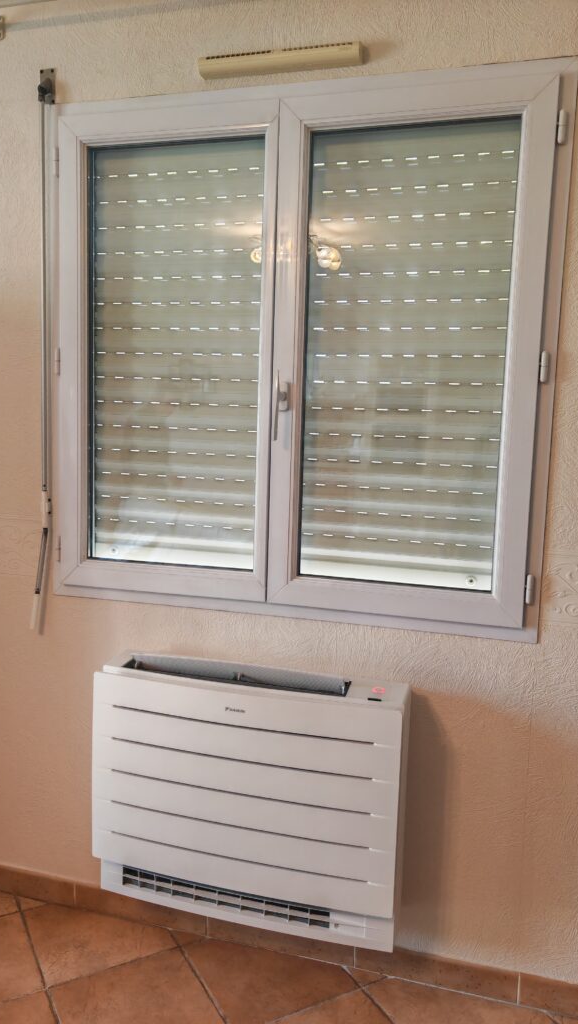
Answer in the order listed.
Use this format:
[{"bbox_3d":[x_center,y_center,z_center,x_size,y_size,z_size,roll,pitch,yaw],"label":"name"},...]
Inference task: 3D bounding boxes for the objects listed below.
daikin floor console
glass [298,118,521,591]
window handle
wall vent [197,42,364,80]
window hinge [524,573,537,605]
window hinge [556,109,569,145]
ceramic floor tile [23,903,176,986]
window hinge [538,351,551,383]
[{"bbox_3d":[-0.099,0.683,1.952,0.750,0.595,0.235,4,7,16],"label":"daikin floor console"},{"bbox_3d":[0.264,-0.350,1.854,0.470,1.050,0.026,4,6,16],"label":"glass"},{"bbox_3d":[-0.019,-0.250,1.884,0.032,0.163,0.060,4,7,16],"label":"window handle"},{"bbox_3d":[-0.025,-1.044,1.844,0.388,0.047,0.042,4,7,16],"label":"wall vent"},{"bbox_3d":[0.549,0.175,1.814,0.020,0.070,0.022,4,7,16],"label":"window hinge"},{"bbox_3d":[0.580,-0.818,1.697,0.020,0.070,0.022,4,7,16],"label":"window hinge"},{"bbox_3d":[-0.526,1.136,2.180,0.340,0.010,0.340,-2,8,-29],"label":"ceramic floor tile"},{"bbox_3d":[0.565,-0.320,1.756,0.020,0.070,0.022,4,7,16],"label":"window hinge"}]

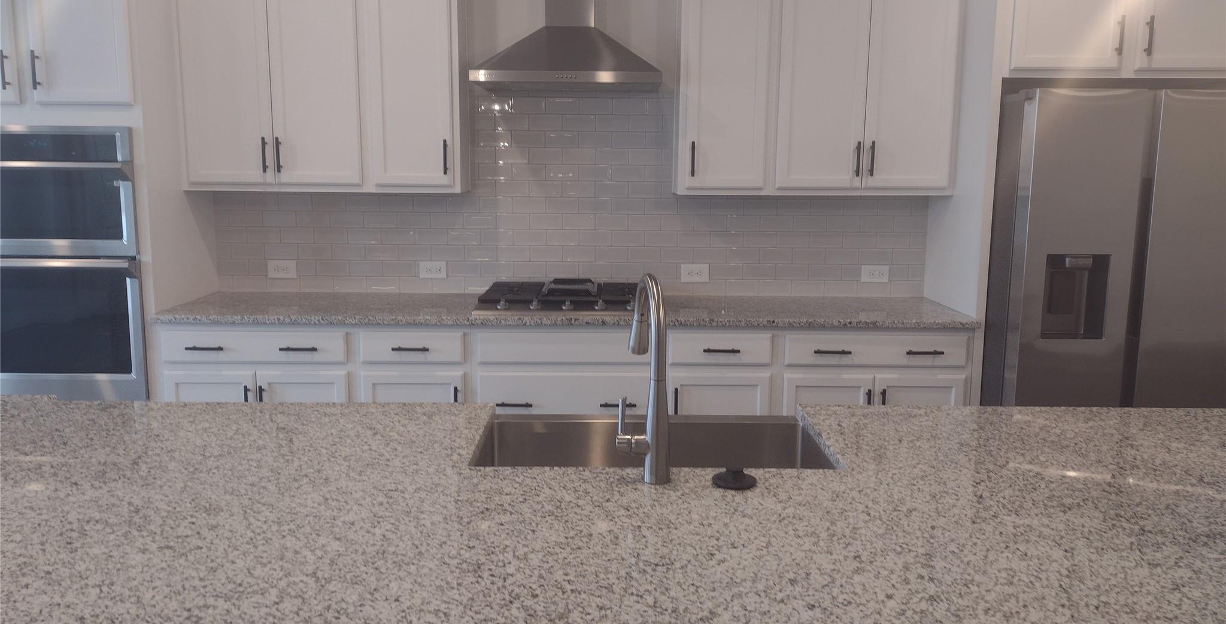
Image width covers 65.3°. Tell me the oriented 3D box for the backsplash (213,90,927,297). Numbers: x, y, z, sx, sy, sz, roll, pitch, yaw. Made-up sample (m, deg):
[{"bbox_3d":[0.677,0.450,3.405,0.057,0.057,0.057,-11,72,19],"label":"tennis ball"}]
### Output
[{"bbox_3d":[-0.182,-0.525,4.304,3.226,0.905,0.012,0,9,-1],"label":"backsplash"}]

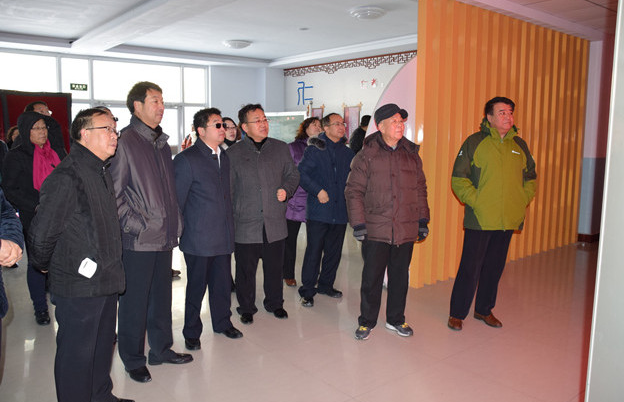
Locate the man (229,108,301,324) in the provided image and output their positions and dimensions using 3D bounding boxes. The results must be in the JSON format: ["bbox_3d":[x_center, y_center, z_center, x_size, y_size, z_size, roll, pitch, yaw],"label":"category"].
[{"bbox_3d":[-0.379,0.103,4.373,0.540,1.751,0.360,-3,8,-24],"label":"man"}]

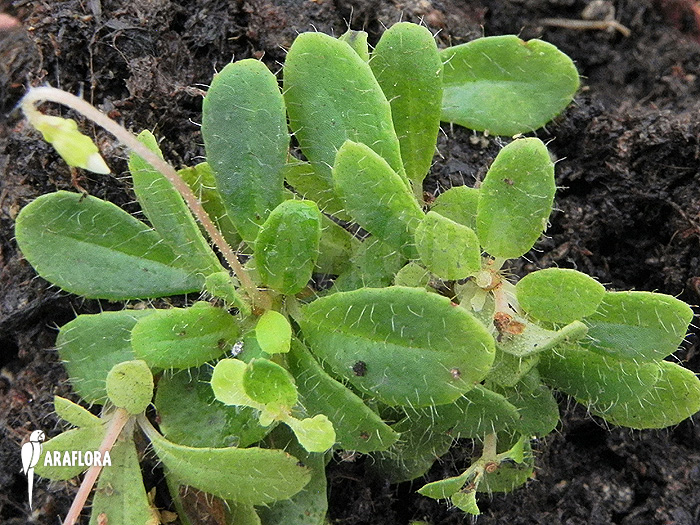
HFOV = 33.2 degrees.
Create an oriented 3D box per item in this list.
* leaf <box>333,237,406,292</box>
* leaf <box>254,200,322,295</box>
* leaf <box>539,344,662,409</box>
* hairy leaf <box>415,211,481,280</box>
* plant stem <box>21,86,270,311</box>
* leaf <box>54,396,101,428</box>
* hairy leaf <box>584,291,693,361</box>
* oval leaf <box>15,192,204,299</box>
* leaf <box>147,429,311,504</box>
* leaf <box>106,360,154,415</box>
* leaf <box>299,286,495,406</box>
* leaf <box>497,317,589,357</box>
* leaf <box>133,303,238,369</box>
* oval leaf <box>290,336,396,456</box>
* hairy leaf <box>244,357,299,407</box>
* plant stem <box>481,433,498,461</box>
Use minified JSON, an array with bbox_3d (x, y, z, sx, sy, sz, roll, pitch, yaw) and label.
[{"bbox_3d":[0.005,0.000,0.309,0.020,0.004,0.017,-2,62,-9],"label":"leaf"},{"bbox_3d":[-0.016,-0.004,0.298,0.016,0.027,0.005,5,27,1],"label":"leaf"},{"bbox_3d":[0.058,0.024,0.273,0.029,0.005,0.015,12,65,6],"label":"leaf"},{"bbox_3d":[0.023,-0.003,0.270,0.018,0.004,0.013,42,85,-9],"label":"hairy leaf"},{"bbox_3d":[-0.051,-0.015,0.299,0.062,0.057,0.018,17,52,14],"label":"plant stem"},{"bbox_3d":[-0.061,0.034,0.263,0.013,0.003,0.005,34,49,-26],"label":"leaf"},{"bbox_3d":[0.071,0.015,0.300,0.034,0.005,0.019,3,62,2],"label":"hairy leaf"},{"bbox_3d":[-0.057,-0.003,0.281,0.048,0.008,0.020,15,68,3],"label":"oval leaf"},{"bbox_3d":[-0.029,0.048,0.278,0.041,0.004,0.014,8,54,6],"label":"leaf"},{"bbox_3d":[-0.052,0.029,0.276,0.011,0.003,0.013,0,95,0],"label":"leaf"},{"bbox_3d":[0.011,0.018,0.269,0.046,0.008,0.023,12,69,7],"label":"leaf"},{"bbox_3d":[0.048,0.017,0.295,0.024,0.005,0.011,-6,65,15],"label":"leaf"},{"bbox_3d":[-0.042,0.018,0.295,0.027,0.004,0.016,-7,66,-11],"label":"leaf"},{"bbox_3d":[-0.003,0.032,0.292,0.015,0.004,0.039,-39,67,-19],"label":"oval leaf"},{"bbox_3d":[-0.019,0.029,0.281,0.013,0.003,0.010,29,72,-4],"label":"hairy leaf"},{"bbox_3d":[0.032,0.042,0.270,0.003,0.003,0.008,8,47,0],"label":"plant stem"}]

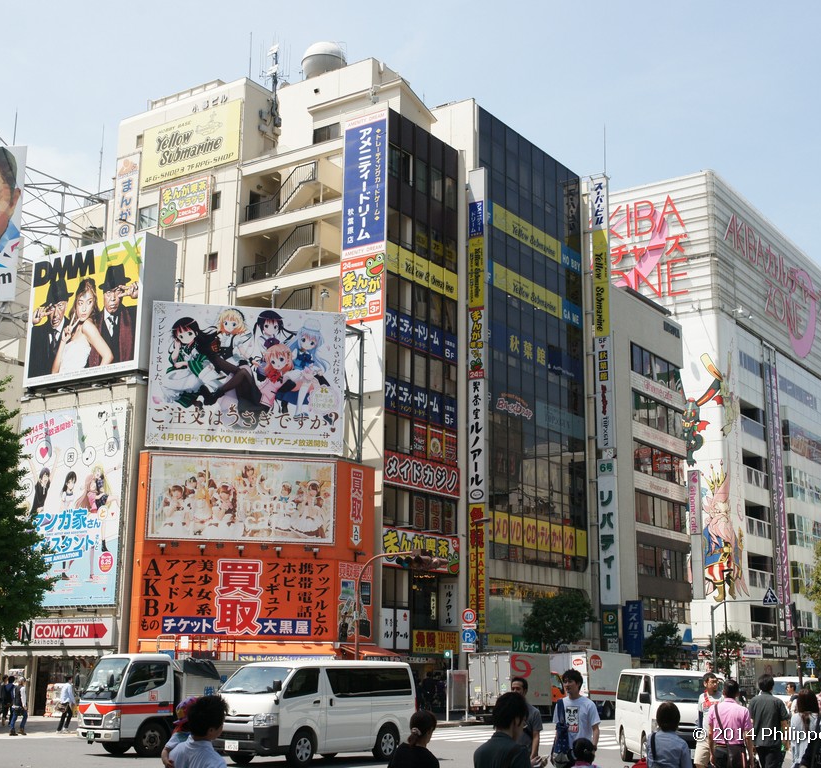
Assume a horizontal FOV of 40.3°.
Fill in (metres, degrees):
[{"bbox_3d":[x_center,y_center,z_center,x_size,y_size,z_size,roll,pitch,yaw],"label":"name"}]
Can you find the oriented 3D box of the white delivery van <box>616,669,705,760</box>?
[{"bbox_3d":[5.397,6.831,22.921,1.695,1.980,4.695,0,-14,2],"label":"white delivery van"}]

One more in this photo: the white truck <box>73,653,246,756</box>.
[{"bbox_3d":[-5.044,7.130,25.228,1.750,2.100,4.700,-10,-17,37],"label":"white truck"}]

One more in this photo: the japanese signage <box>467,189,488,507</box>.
[{"bbox_3d":[3.259,-1.936,55.491,1.026,15.796,0.300,-9,-16,34],"label":"japanese signage"}]

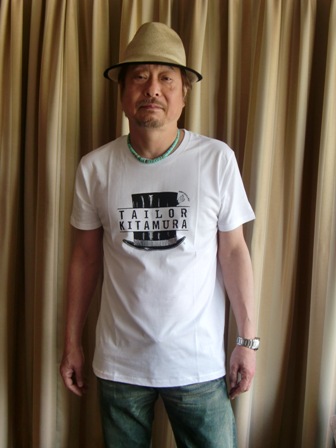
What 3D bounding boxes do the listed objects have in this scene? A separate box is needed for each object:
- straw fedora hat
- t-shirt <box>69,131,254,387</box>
[{"bbox_3d":[-0.037,-0.453,1.550,0.255,0.142,0.280,2,0,6],"label":"straw fedora hat"},{"bbox_3d":[-0.015,0.078,1.575,0.485,0.645,0.265,3,3,5],"label":"t-shirt"}]

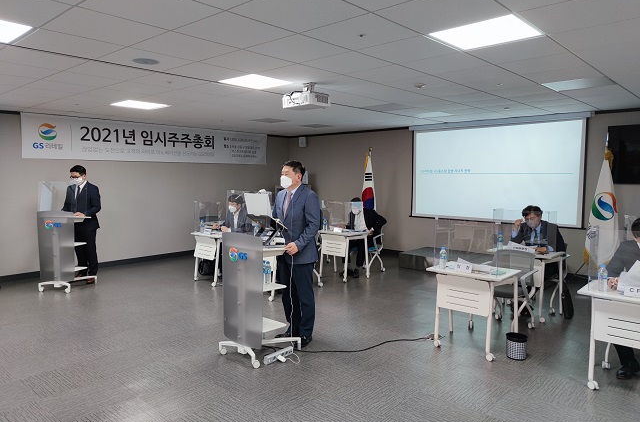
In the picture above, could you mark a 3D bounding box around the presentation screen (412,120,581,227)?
[{"bbox_3d":[2.806,-0.624,7.514,2.930,1.640,0.050,4,6,44],"label":"presentation screen"}]

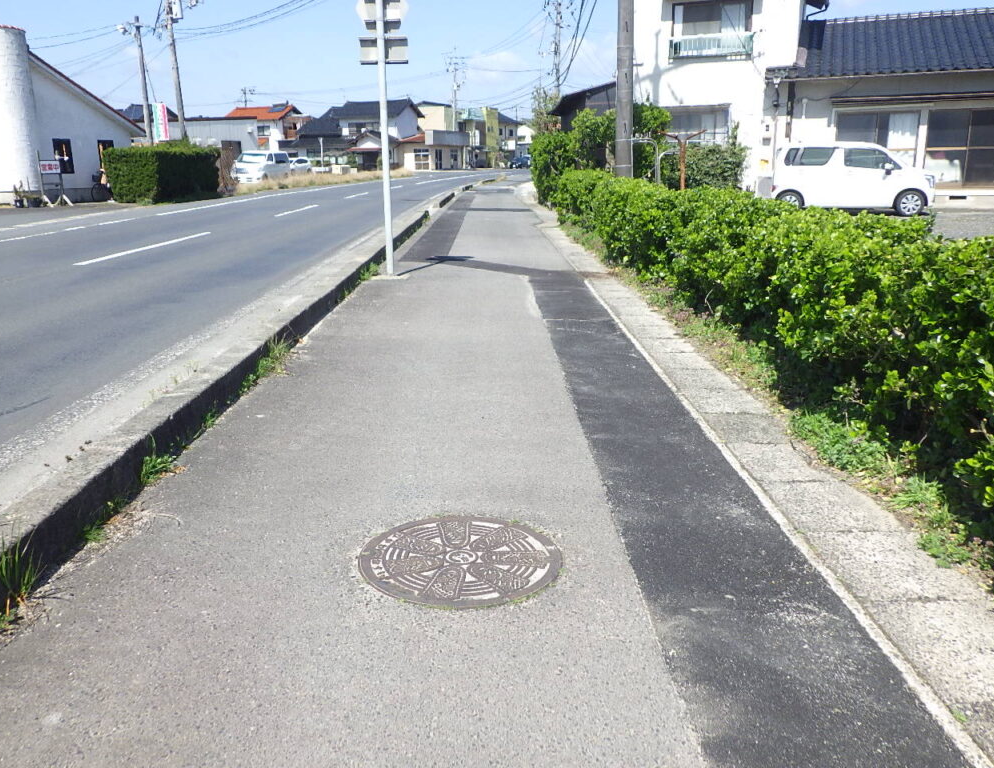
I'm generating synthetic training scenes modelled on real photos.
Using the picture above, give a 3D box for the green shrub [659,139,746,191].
[{"bbox_3d":[4.875,-4.862,19.623,2.150,1.680,1.400,7,17,25],"label":"green shrub"}]

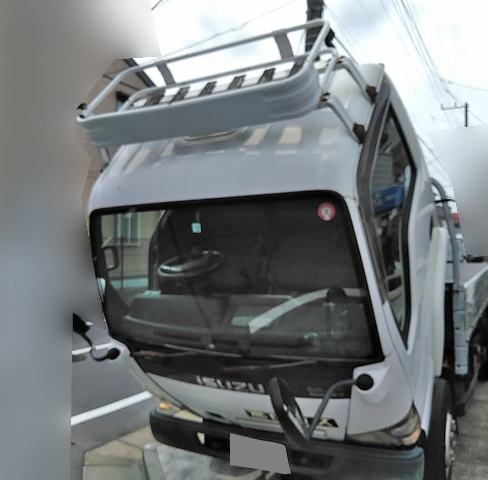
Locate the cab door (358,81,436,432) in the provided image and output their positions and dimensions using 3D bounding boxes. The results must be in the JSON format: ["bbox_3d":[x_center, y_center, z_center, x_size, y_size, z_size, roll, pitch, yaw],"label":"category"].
[{"bbox_3d":[0.804,0.089,2.555,0.180,1.450,1.100,-3,40,26],"label":"cab door"}]

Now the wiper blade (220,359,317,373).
[{"bbox_3d":[0.107,0.584,2.310,0.510,0.040,0.040,-13,18,28],"label":"wiper blade"}]

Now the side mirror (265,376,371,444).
[{"bbox_3d":[0.348,0.600,1.985,0.360,0.310,0.250,-17,35,9],"label":"side mirror"}]

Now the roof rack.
[{"bbox_3d":[-0.147,-0.627,2.428,1.440,0.430,0.620,-3,40,26],"label":"roof rack"}]

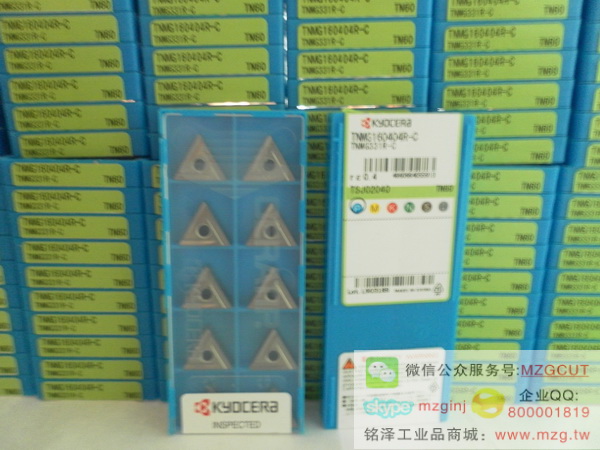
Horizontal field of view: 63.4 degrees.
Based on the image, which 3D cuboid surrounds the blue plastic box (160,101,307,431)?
[{"bbox_3d":[-0.020,0.017,0.156,0.044,0.103,0.009,0,8,-1],"label":"blue plastic box"}]

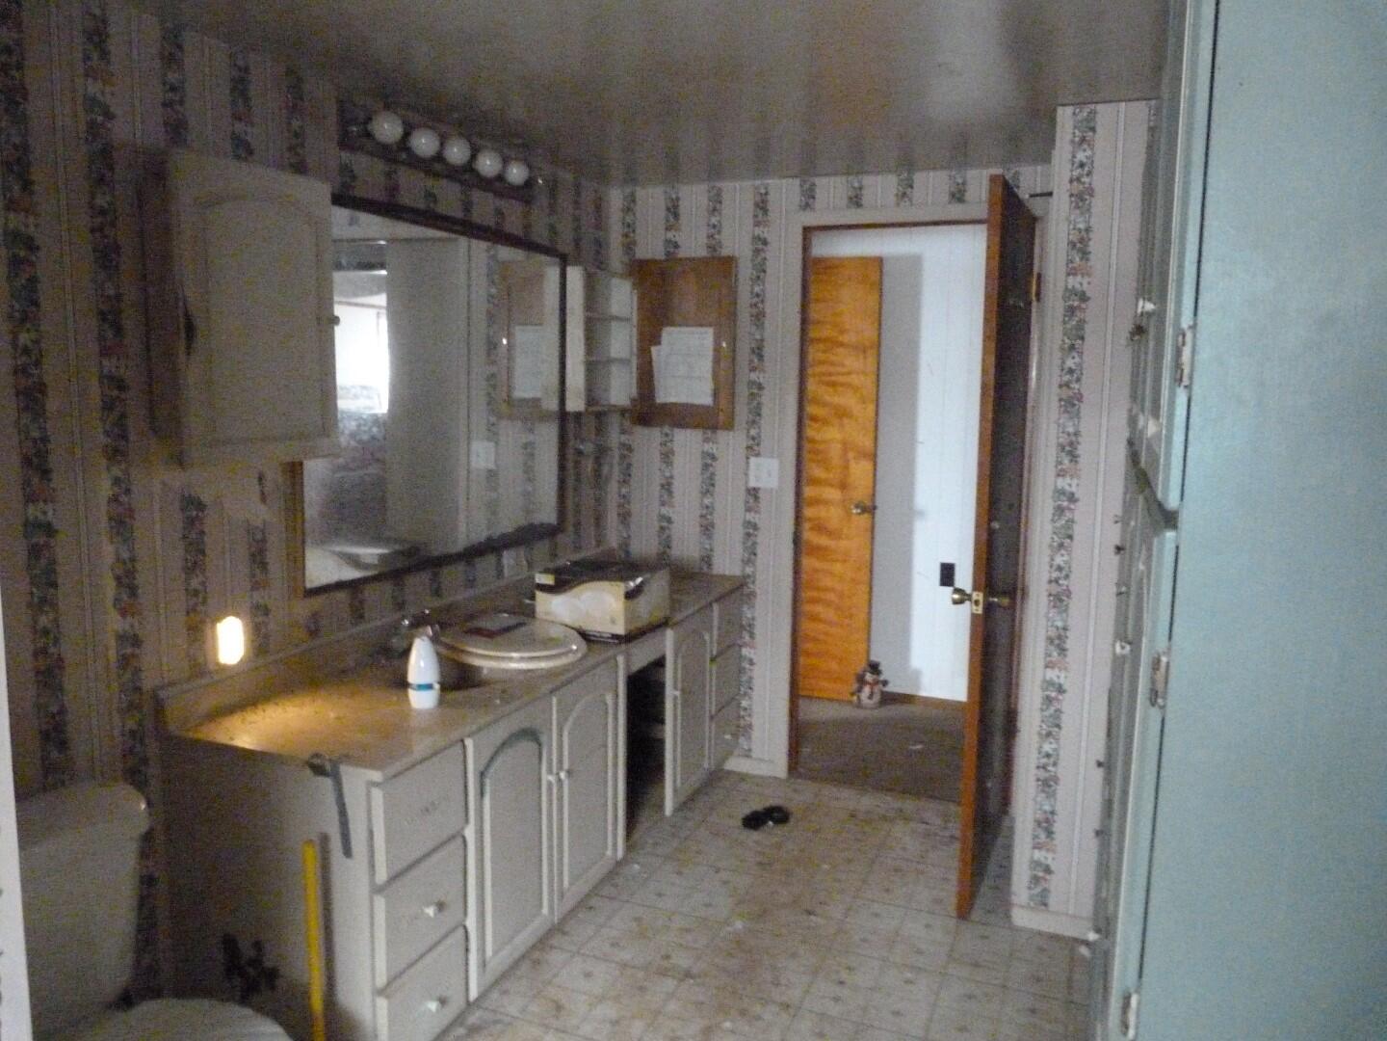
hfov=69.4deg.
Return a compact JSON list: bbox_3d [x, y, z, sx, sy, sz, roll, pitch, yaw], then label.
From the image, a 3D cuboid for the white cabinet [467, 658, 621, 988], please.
[{"bbox_3d":[-0.606,0.730,2.723,0.540,0.636,0.783,4,8,22],"label":"white cabinet"}]

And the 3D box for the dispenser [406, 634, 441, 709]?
[{"bbox_3d":[-0.632,0.347,2.343,0.078,0.170,0.078,1,7,0],"label":"dispenser"}]

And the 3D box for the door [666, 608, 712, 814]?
[{"bbox_3d":[-0.014,0.644,3.486,0.022,0.630,0.345,3,8,22],"label":"door"}]

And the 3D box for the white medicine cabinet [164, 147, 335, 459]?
[{"bbox_3d":[-0.998,-0.458,2.245,0.082,0.627,0.449,4,8,22],"label":"white medicine cabinet"}]

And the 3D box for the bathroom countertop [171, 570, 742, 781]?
[{"bbox_3d":[-0.460,0.367,3.008,0.566,0.040,2.105,4,8,22],"label":"bathroom countertop"}]

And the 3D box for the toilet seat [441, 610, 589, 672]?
[{"bbox_3d":[-0.517,0.336,2.840,0.460,0.060,0.375,8,10,44],"label":"toilet seat"}]

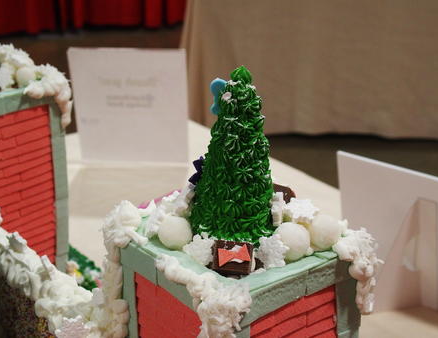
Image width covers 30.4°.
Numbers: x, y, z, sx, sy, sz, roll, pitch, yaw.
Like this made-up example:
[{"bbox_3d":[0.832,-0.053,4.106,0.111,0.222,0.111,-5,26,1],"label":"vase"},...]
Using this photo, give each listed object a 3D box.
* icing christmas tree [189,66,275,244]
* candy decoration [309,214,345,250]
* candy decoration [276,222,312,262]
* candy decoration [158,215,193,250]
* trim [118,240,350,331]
[{"bbox_3d":[0.012,-0.013,0.595,0.064,0.124,0.064,0,19,0],"label":"icing christmas tree"},{"bbox_3d":[0.077,0.046,0.576,0.025,0.025,0.025,0,19,0],"label":"candy decoration"},{"bbox_3d":[0.052,0.051,0.570,0.025,0.025,0.025,0,19,0],"label":"candy decoration"},{"bbox_3d":[-0.032,0.046,0.588,0.025,0.025,0.025,0,19,0],"label":"candy decoration"},{"bbox_3d":[0.012,0.068,0.599,0.117,0.024,0.125,-14,24,-36],"label":"trim"}]

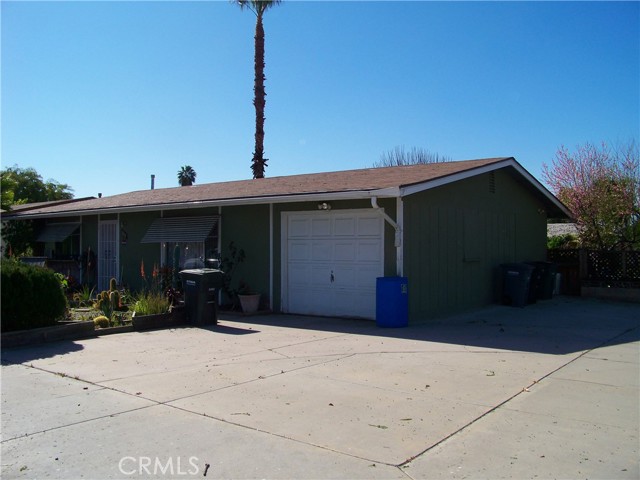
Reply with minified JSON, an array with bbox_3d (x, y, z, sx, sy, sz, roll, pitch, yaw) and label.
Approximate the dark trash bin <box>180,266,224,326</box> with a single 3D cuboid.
[{"bbox_3d":[-2.355,1.113,12.150,0.710,1.040,0.610,0,0,36],"label":"dark trash bin"}]

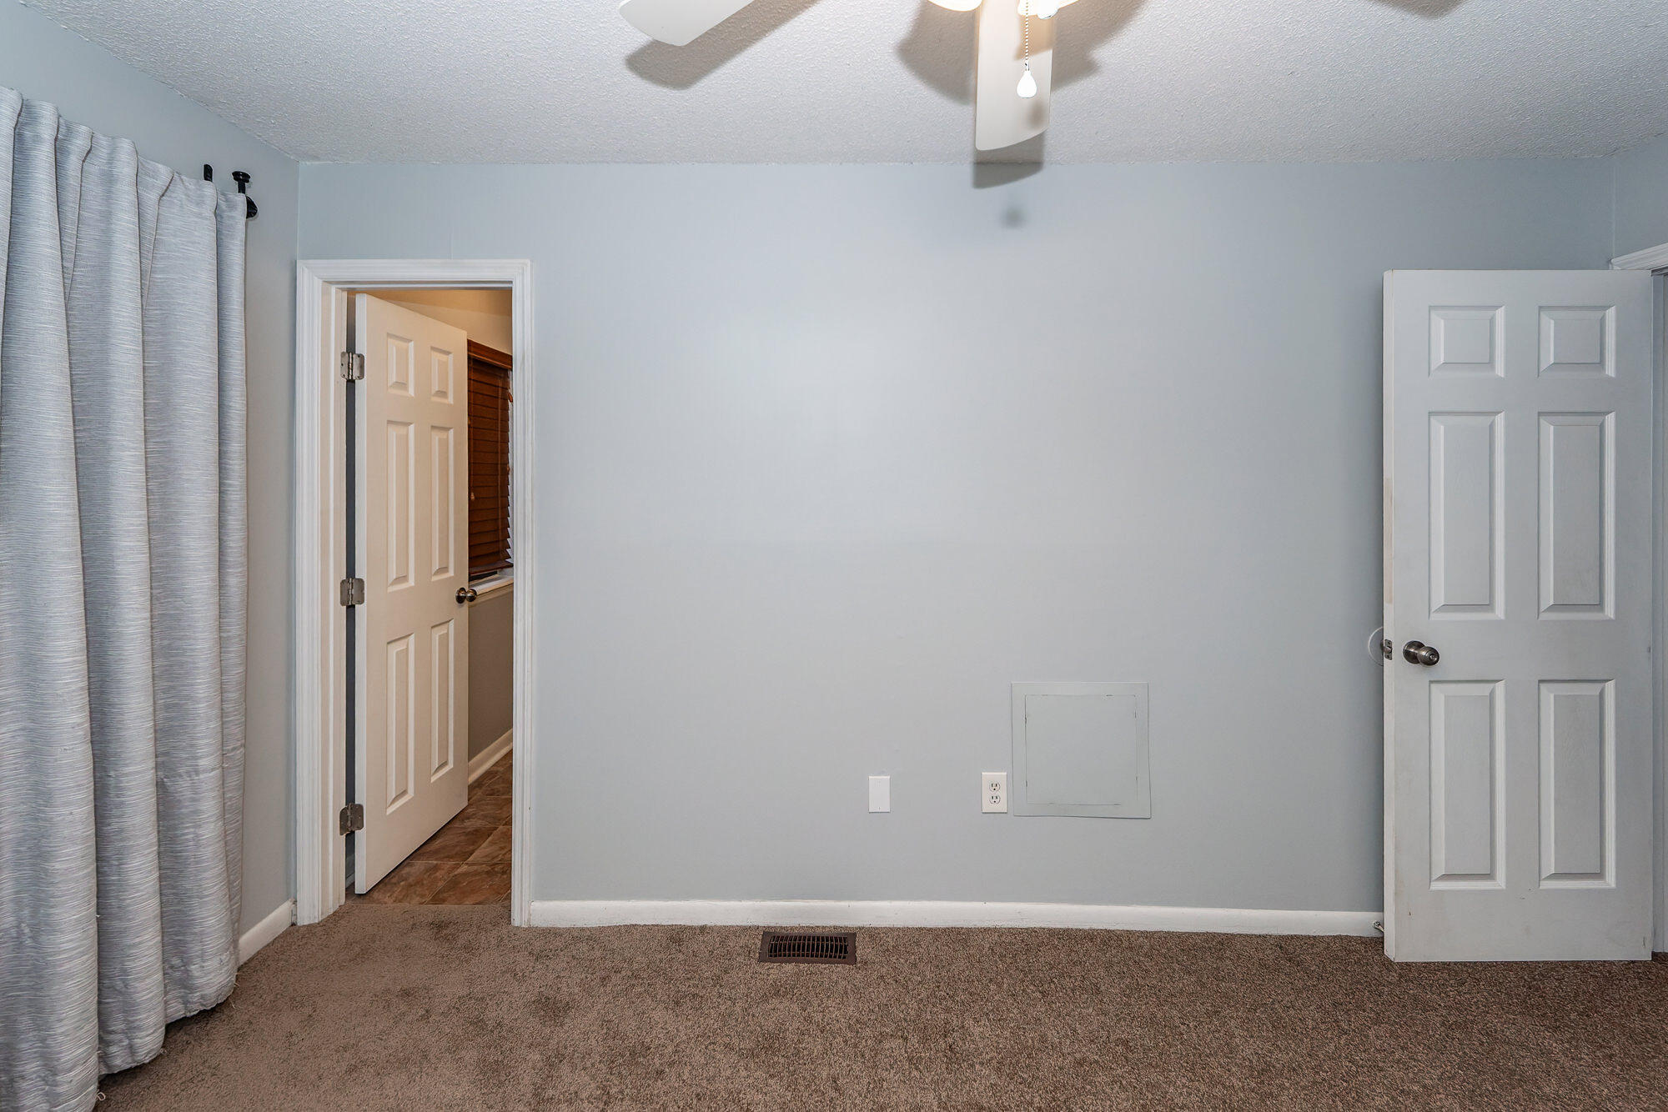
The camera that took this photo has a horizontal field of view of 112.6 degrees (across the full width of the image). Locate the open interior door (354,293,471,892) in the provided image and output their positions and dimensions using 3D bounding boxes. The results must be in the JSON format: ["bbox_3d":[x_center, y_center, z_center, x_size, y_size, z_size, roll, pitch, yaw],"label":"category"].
[{"bbox_3d":[-1.590,0.100,2.140,0.036,2.030,0.550,0,0,1],"label":"open interior door"}]

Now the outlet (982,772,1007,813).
[{"bbox_3d":[0.505,0.743,1.745,0.075,0.122,0.010,0,0,1],"label":"outlet"}]

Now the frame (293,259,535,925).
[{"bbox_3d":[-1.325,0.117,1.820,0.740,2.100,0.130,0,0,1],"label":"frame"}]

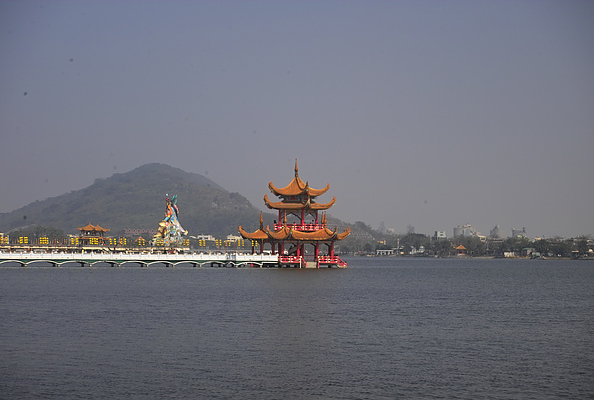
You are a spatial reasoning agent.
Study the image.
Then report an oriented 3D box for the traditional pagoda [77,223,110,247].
[{"bbox_3d":[-81.200,14.000,565.000,12.800,9.800,11.000,0,-2,0],"label":"traditional pagoda"}]

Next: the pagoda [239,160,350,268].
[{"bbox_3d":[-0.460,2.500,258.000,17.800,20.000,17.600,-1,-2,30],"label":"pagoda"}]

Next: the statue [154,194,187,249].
[{"bbox_3d":[-51.300,8.700,575.000,13.500,21.700,11.000,0,-2,-7],"label":"statue"}]

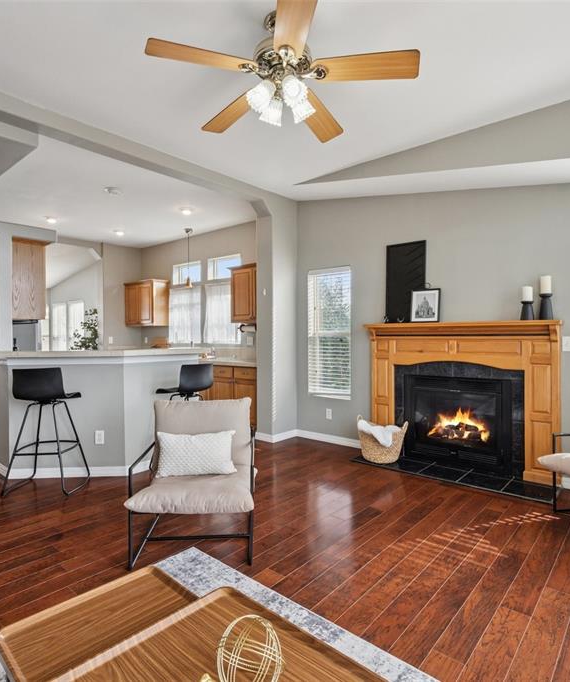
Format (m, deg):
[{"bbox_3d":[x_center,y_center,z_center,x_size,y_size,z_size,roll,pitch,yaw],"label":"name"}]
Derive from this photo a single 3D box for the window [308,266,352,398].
[{"bbox_3d":[0.510,-0.089,4.893,0.593,1.487,0.078,0,1,41],"label":"window"}]

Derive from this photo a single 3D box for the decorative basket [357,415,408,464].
[{"bbox_3d":[0.959,0.956,4.147,0.496,0.399,0.369,0,1,41],"label":"decorative basket"}]

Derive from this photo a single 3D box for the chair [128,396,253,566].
[{"bbox_3d":[-0.519,0.800,2.561,0.646,0.787,0.778,0,1,-3],"label":"chair"}]

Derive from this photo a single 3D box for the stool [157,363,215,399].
[{"bbox_3d":[-0.910,0.698,3.880,0.457,0.972,0.496,0,1,38],"label":"stool"}]

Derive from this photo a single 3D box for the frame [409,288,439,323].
[{"bbox_3d":[1.333,-0.333,4.054,0.282,0.309,0.024,0,-6,41],"label":"frame"}]

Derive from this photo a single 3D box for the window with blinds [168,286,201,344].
[{"bbox_3d":[-1.559,-0.399,6.655,0.797,0.894,0.078,0,1,41],"label":"window with blinds"}]

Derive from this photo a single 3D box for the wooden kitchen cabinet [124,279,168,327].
[{"bbox_3d":[-2.283,-0.604,7.063,0.875,0.778,0.331,0,1,41],"label":"wooden kitchen cabinet"}]

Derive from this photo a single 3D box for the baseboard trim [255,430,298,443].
[{"bbox_3d":[-0.103,1.128,5.134,0.292,0.085,0.437,0,1,41],"label":"baseboard trim"}]

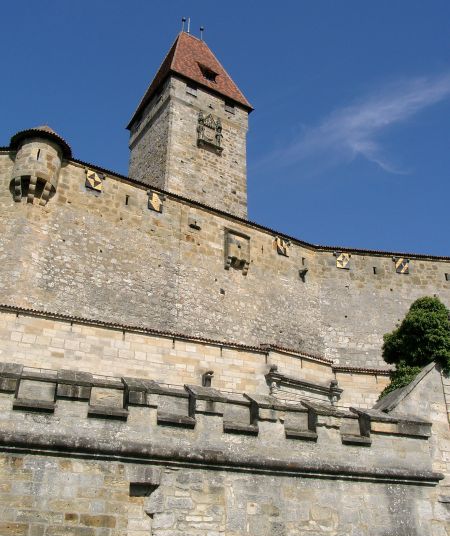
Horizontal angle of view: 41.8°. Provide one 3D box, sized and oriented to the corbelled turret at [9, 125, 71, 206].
[{"bbox_3d":[-9.318,-5.259,29.497,3.100,5.050,3.000,10,-28,-18],"label":"corbelled turret"}]

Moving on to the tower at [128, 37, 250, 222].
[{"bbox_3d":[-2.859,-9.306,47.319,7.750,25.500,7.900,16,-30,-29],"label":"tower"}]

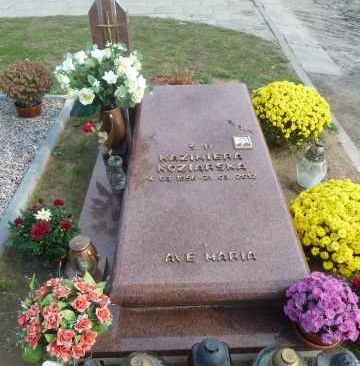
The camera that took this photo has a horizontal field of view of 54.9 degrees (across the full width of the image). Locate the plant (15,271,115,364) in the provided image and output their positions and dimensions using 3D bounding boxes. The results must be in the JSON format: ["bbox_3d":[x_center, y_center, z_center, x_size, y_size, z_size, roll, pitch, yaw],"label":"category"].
[{"bbox_3d":[-0.381,0.439,1.144,0.320,0.293,0.311,-1,41,0],"label":"plant"}]

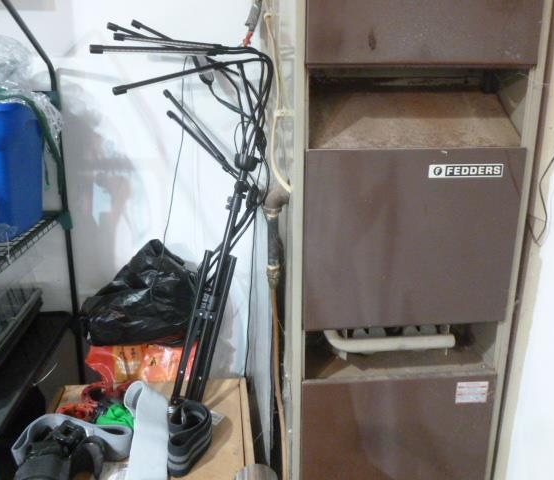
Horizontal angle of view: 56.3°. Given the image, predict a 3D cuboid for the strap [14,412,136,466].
[{"bbox_3d":[-0.394,0.403,1.019,0.220,0.078,0.110,0,17,0],"label":"strap"}]

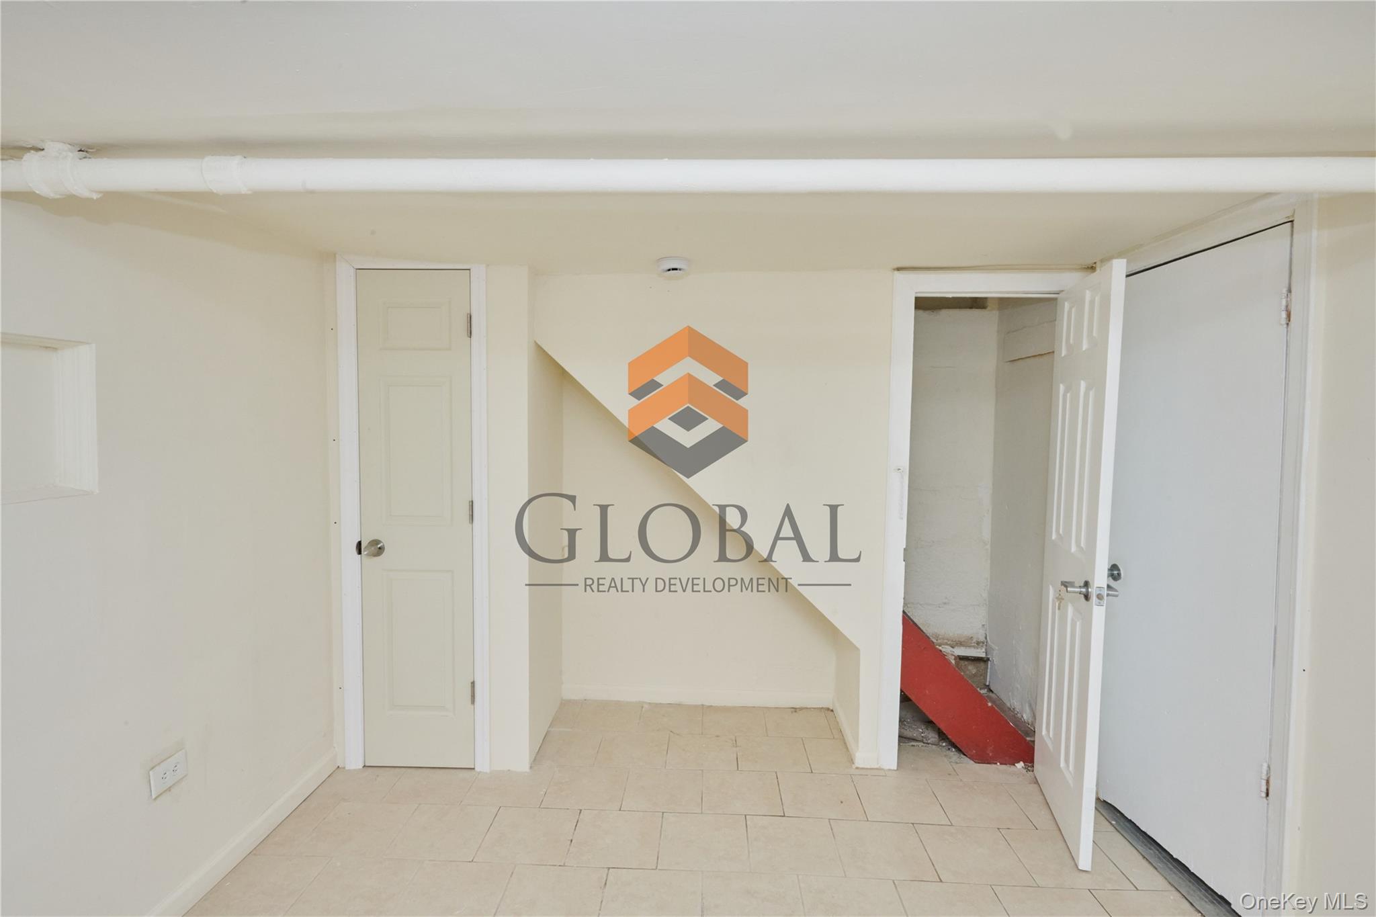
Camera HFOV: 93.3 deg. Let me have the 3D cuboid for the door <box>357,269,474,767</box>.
[{"bbox_3d":[-1.103,0.261,2.655,0.457,2.030,0.040,1,3,0],"label":"door"}]

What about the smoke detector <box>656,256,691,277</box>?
[{"bbox_3d":[-0.056,-0.726,2.482,0.132,0.050,0.132,1,3,2],"label":"smoke detector"}]

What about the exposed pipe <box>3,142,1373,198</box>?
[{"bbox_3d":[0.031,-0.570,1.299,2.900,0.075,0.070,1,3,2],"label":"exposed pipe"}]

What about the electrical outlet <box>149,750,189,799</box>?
[{"bbox_3d":[-1.455,0.888,1.830,0.008,0.077,0.118,1,3,2],"label":"electrical outlet"}]

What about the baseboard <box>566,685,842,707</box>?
[{"bbox_3d":[0.038,1.221,3.316,1.385,0.080,0.015,1,3,2],"label":"baseboard"}]

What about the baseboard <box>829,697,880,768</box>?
[{"bbox_3d":[0.761,1.247,3.005,0.110,0.078,0.565,1,3,2],"label":"baseboard"}]

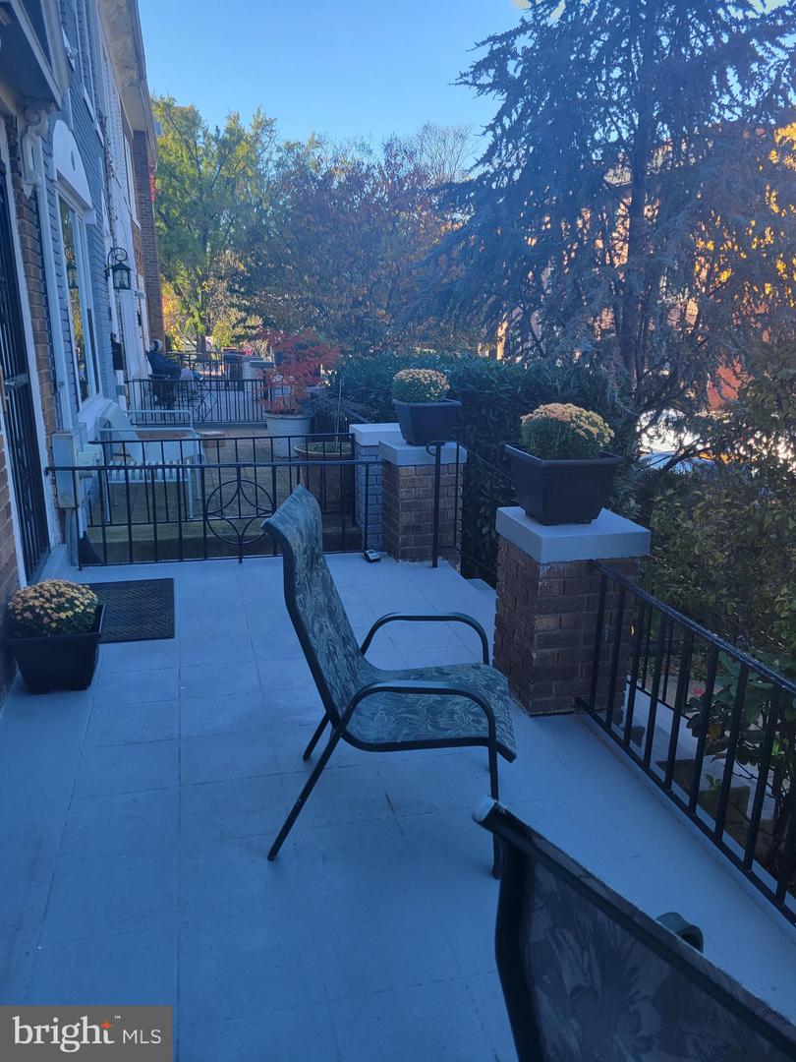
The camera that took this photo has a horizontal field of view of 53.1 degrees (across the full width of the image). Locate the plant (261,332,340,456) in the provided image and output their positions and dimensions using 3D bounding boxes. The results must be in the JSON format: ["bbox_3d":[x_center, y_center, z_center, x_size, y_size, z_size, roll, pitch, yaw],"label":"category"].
[{"bbox_3d":[-1.032,-1.483,8.453,0.808,1.345,0.808,-4,16,-14],"label":"plant"}]

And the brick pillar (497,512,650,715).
[{"bbox_3d":[0.655,0.301,3.181,0.423,0.714,0.434,-4,16,-14],"label":"brick pillar"}]

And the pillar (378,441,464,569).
[{"bbox_3d":[0.152,-0.218,5.096,0.431,0.698,0.441,-4,16,-14],"label":"pillar"}]

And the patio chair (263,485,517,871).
[{"bbox_3d":[0.004,0.396,2.323,0.680,0.959,0.555,2,16,5],"label":"patio chair"}]

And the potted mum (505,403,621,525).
[{"bbox_3d":[0.629,-0.255,3.061,0.326,0.420,0.326,-4,16,-14],"label":"potted mum"}]

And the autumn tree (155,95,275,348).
[{"bbox_3d":[-7.122,-11.299,31.284,5.400,9.809,5.400,-4,16,-14],"label":"autumn tree"}]

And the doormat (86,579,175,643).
[{"bbox_3d":[-1.445,0.394,4.054,0.595,0.012,0.882,-4,16,-14],"label":"doormat"}]

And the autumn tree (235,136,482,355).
[{"bbox_3d":[-1.097,-6.656,20.826,6.000,6.312,5.600,-4,16,-14],"label":"autumn tree"}]

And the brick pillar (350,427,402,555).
[{"bbox_3d":[-0.090,-0.338,5.730,0.426,0.797,0.419,-4,16,-14],"label":"brick pillar"}]

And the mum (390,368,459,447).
[{"bbox_3d":[0.175,-0.764,4.928,0.337,0.445,0.337,-4,16,-14],"label":"mum"}]

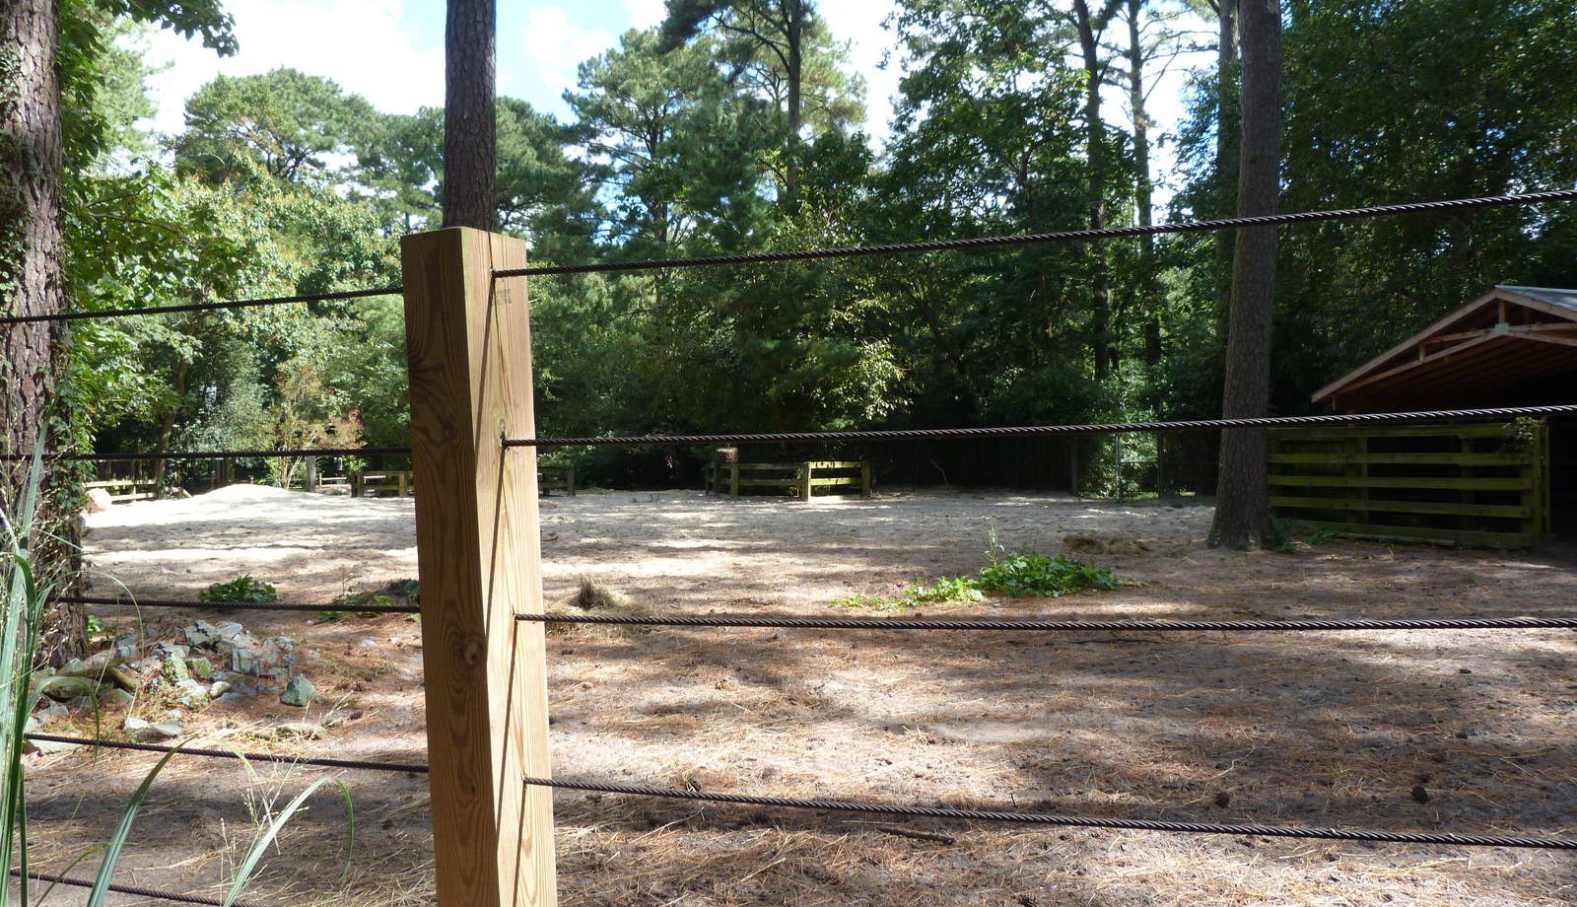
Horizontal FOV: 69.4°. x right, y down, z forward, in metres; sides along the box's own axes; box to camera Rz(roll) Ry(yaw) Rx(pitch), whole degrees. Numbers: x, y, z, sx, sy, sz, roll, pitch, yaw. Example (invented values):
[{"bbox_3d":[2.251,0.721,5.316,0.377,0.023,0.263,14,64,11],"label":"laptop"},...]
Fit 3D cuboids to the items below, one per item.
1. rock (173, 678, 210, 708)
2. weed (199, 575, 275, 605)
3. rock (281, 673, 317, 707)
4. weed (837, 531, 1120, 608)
[{"bbox_3d":[-2.610,1.032,4.980,0.150,0.115,0.125,0,0,-22],"label":"rock"},{"bbox_3d":[-4.115,1.006,8.500,0.540,0.210,0.440,0,0,-22],"label":"weed"},{"bbox_3d":[-2.139,1.025,4.980,0.145,0.130,0.120,0,0,-22],"label":"rock"},{"bbox_3d":[1.494,0.894,9.000,2.100,0.440,1.000,0,0,-17],"label":"weed"}]

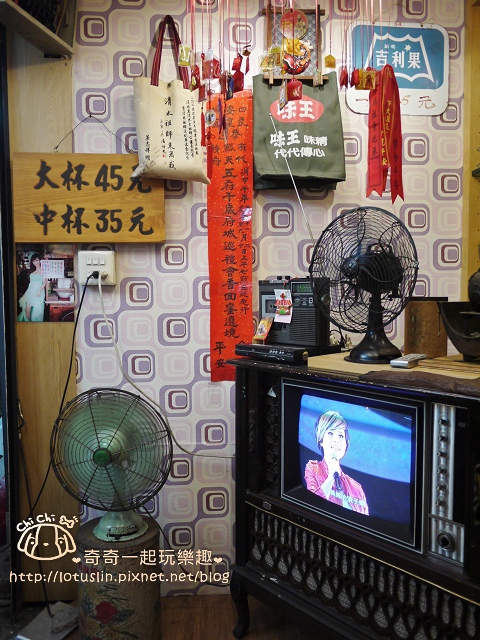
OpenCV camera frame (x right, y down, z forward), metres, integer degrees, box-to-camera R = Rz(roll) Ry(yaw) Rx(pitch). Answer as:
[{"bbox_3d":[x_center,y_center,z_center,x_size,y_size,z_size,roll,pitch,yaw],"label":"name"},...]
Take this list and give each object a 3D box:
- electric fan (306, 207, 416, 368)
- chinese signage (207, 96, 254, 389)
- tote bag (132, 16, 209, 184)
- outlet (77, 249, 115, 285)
[{"bbox_3d":[0.420,-0.112,1.629,0.280,0.478,0.392,-5,5,-44],"label":"electric fan"},{"bbox_3d":[-0.034,-0.295,1.902,0.163,1.055,0.010,-1,4,-7],"label":"chinese signage"},{"bbox_3d":[-0.246,-0.758,1.793,0.265,0.570,0.100,-2,4,-14],"label":"tote bag"},{"bbox_3d":[-0.507,-0.183,1.839,0.121,0.117,0.042,-1,4,-7],"label":"outlet"}]

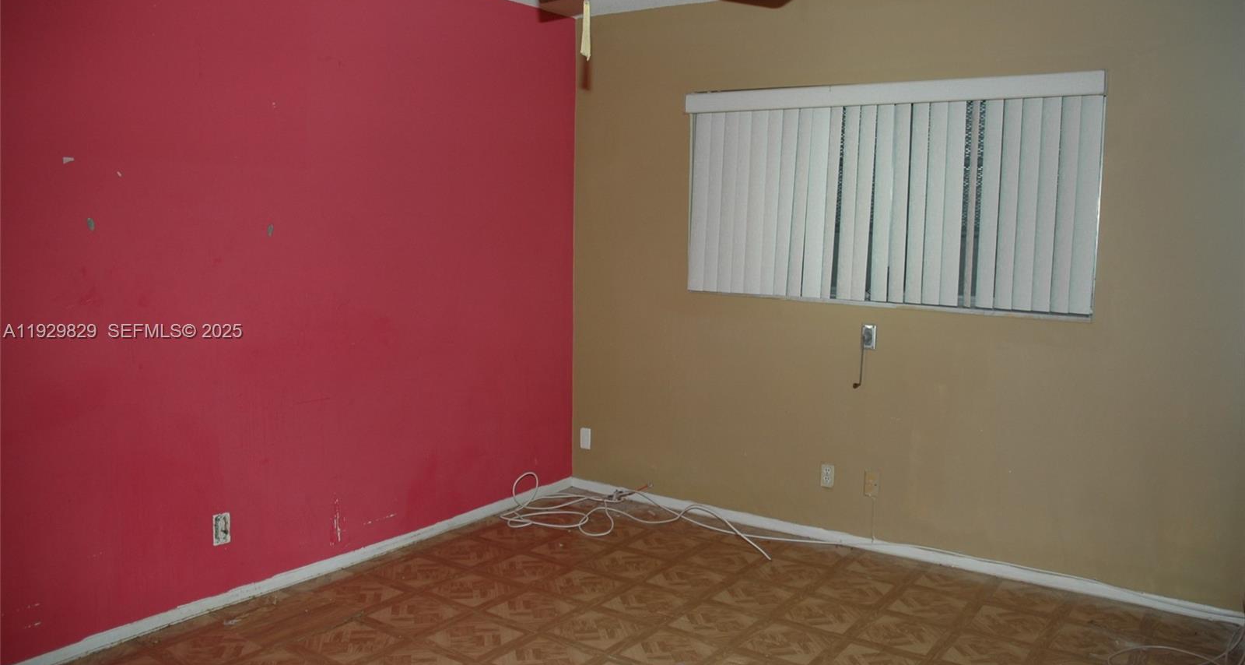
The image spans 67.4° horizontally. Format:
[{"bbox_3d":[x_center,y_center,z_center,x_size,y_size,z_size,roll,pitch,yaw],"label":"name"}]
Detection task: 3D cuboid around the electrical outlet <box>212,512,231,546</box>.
[{"bbox_3d":[-1.486,0.730,3.460,0.015,0.115,0.070,6,9,36],"label":"electrical outlet"}]

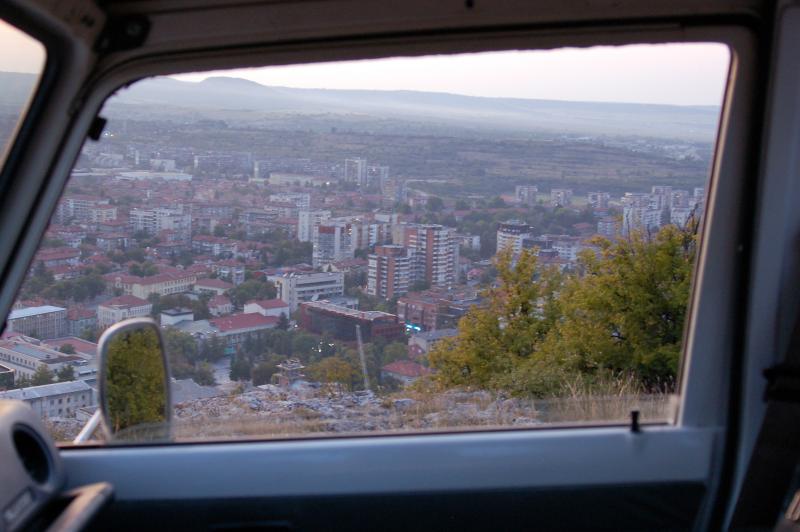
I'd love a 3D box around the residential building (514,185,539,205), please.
[{"bbox_3d":[145.780,-81.250,1305.000,18.500,24.000,18.500,10,11,41],"label":"residential building"}]

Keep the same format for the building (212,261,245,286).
[{"bbox_3d":[-105.290,4.280,694.860,18.630,14.350,12.110,1,8,-11],"label":"building"}]

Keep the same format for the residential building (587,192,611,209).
[{"bbox_3d":[212.103,-69.454,1210.000,21.000,20.000,16.000,4,9,14],"label":"residential building"}]

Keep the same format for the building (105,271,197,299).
[{"bbox_3d":[-143.450,9.380,655.880,29.140,11.850,45.020,7,9,30],"label":"building"}]

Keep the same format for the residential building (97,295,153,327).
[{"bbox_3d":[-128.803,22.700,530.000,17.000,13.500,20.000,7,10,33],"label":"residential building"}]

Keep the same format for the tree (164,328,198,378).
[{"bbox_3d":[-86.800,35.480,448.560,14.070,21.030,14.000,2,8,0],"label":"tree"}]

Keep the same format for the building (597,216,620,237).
[{"bbox_3d":[184.120,-33.120,1000.000,19.000,19.000,13.000,5,9,15],"label":"building"}]

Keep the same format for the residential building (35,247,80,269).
[{"bbox_3d":[-218.370,-5.100,722.000,12.000,9.500,30.000,8,10,36],"label":"residential building"}]

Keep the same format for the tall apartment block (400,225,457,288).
[{"bbox_3d":[18.230,-4.560,688.000,23.000,38.500,23.000,-6,12,-44],"label":"tall apartment block"}]

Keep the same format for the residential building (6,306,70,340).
[{"bbox_3d":[-167.610,27.400,513.830,11.640,12.880,30.900,7,9,33],"label":"residential building"}]

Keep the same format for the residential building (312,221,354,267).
[{"bbox_3d":[-45.920,-14.850,782.000,23.000,33.000,16.000,10,11,41],"label":"residential building"}]

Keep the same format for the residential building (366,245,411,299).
[{"bbox_3d":[-6.450,3.610,673.230,19.370,29.420,15.840,9,10,41],"label":"residential building"}]

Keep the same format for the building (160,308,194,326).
[{"bbox_3d":[-109.050,25.980,555.000,9.500,7.500,13.000,9,11,39],"label":"building"}]

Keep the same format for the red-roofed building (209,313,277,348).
[{"bbox_3d":[-74.400,29.750,523.100,31.090,13.020,15.930,-5,10,-41],"label":"red-roofed building"}]

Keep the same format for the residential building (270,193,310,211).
[{"bbox_3d":[-105.683,-61.321,1085.000,38.000,16.500,14.000,1,9,-6],"label":"residential building"}]

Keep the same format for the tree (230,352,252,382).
[{"bbox_3d":[-61.975,39.050,440.000,9.000,11.000,9.000,2,8,0],"label":"tree"}]

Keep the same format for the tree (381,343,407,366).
[{"bbox_3d":[-2.186,35.765,450.000,11.000,11.000,11.000,2,8,0],"label":"tree"}]

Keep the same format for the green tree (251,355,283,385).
[{"bbox_3d":[-50.690,39.490,430.000,11.500,11.500,11.500,2,8,0],"label":"green tree"}]

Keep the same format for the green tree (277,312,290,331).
[{"bbox_3d":[-57.410,27.590,558.000,6.500,9.500,6.500,2,8,0],"label":"green tree"}]

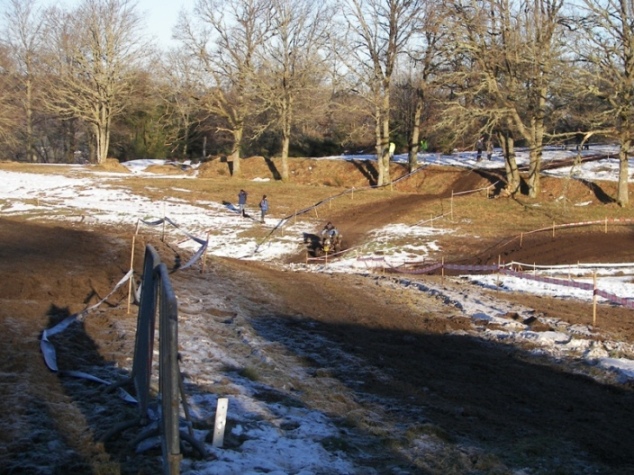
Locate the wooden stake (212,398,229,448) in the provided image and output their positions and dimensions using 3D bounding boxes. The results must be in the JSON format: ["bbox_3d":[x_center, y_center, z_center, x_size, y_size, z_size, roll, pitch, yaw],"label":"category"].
[{"bbox_3d":[-0.593,1.136,11.000,0.060,0.300,0.030,7,2,0],"label":"wooden stake"}]

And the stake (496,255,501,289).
[{"bbox_3d":[4.658,0.885,46.000,0.040,0.940,0.040,1,2,0],"label":"stake"}]

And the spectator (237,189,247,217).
[{"bbox_3d":[-4.711,-2.160,113.000,0.580,1.730,0.420,0,2,-11],"label":"spectator"}]

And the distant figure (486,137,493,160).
[{"bbox_3d":[12.898,-6.610,134.000,0.500,1.700,0.360,0,2,17],"label":"distant figure"}]

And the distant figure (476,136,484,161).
[{"bbox_3d":[12.211,-6.595,134.000,0.520,1.720,0.360,0,2,17],"label":"distant figure"}]

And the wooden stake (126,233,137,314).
[{"bbox_3d":[-2.320,0.470,22.500,0.035,0.970,0.035,4,2,0],"label":"wooden stake"}]

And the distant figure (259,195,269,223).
[{"bbox_3d":[-3.325,-1.795,113.000,0.420,1.730,0.520,1,2,27],"label":"distant figure"}]

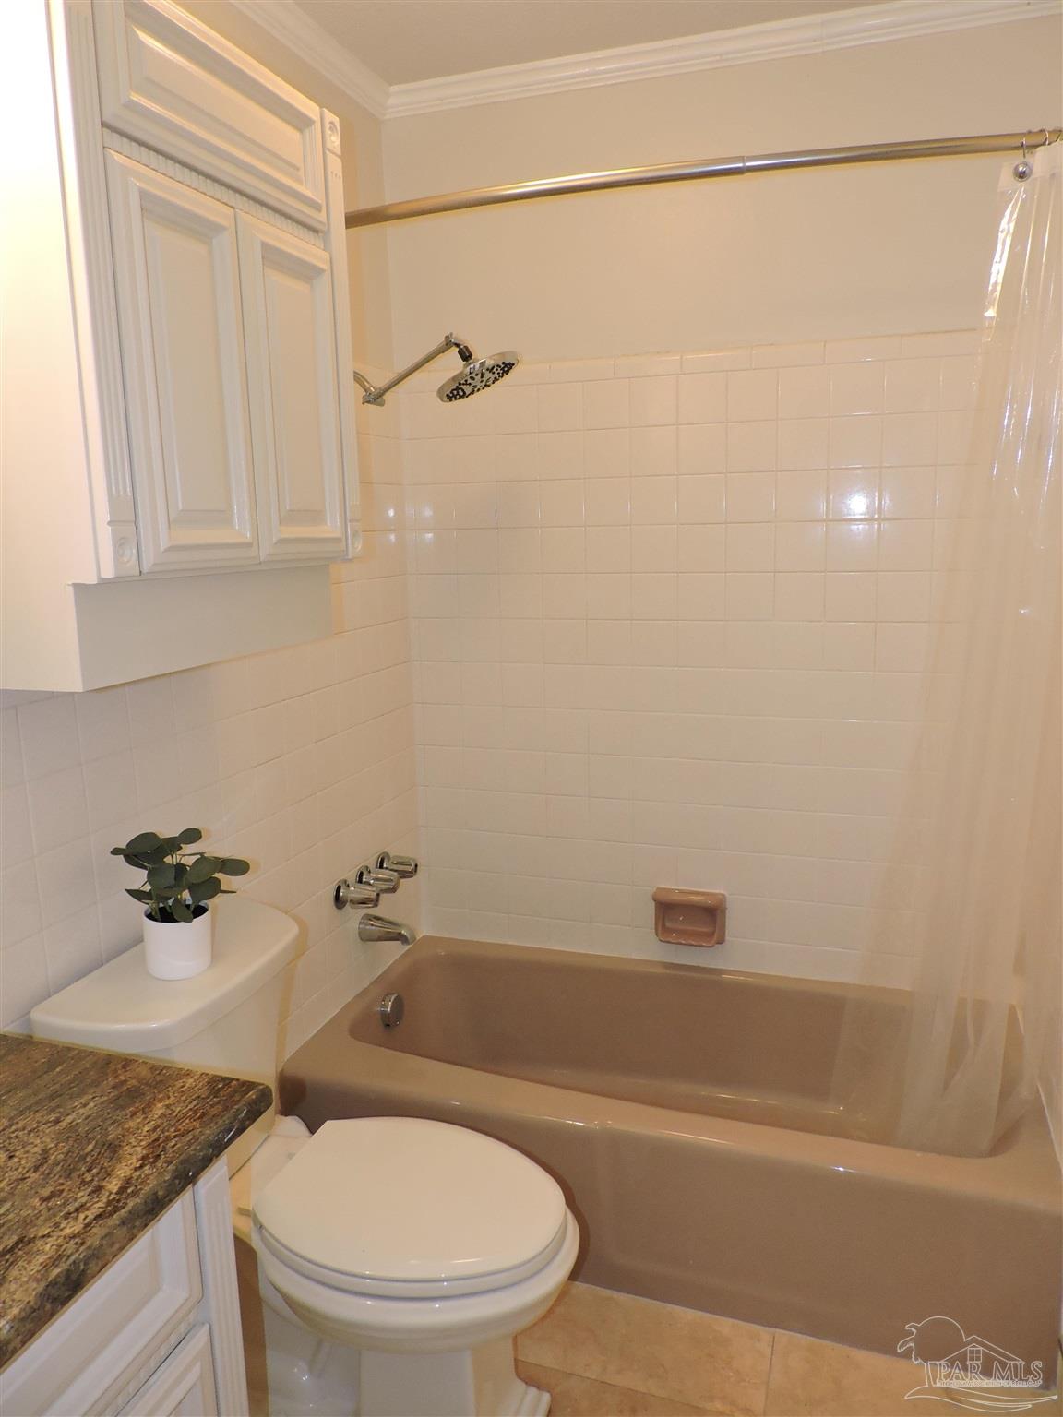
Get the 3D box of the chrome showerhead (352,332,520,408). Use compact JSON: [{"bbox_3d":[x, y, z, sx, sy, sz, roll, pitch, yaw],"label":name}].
[{"bbox_3d":[-0.228,-0.712,2.069,0.425,0.138,0.190,2,11,18],"label":"chrome showerhead"}]

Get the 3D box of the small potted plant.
[{"bbox_3d":[-0.520,0.286,1.479,0.180,0.212,0.180,2,11,18],"label":"small potted plant"}]

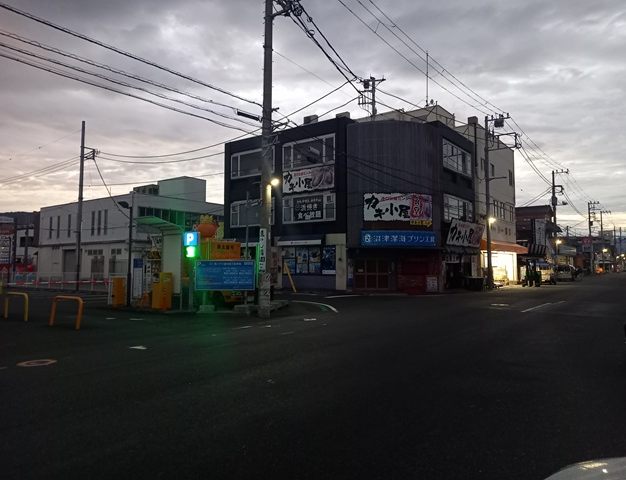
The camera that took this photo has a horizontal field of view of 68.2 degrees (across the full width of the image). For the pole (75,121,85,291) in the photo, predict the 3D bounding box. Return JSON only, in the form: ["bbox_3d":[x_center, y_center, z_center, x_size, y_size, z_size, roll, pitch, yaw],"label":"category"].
[{"bbox_3d":[-14.055,-2.099,27.977,0.280,10.300,0.280,-2,-4,38],"label":"pole"}]

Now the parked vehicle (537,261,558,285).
[{"bbox_3d":[18.900,2.675,37.462,1.620,1.780,3.800,-2,-4,37],"label":"parked vehicle"}]

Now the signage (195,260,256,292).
[{"bbox_3d":[-2.982,1.219,15.786,2.000,1.000,0.080,0,-3,0],"label":"signage"}]

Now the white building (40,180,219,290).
[{"bbox_3d":[-17.954,-0.418,49.560,17.800,9.300,13.500,-2,-4,38],"label":"white building"}]

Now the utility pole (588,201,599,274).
[{"bbox_3d":[44.125,-0.364,72.333,1.450,11.460,0.500,-2,-4,37],"label":"utility pole"}]

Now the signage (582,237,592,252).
[{"bbox_3d":[41.497,0.727,70.000,1.300,2.250,0.250,-2,-4,38],"label":"signage"}]

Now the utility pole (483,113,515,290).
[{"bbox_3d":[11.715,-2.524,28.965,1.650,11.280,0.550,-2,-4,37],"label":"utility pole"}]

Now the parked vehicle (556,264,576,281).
[{"bbox_3d":[30.131,3.926,54.575,1.650,1.900,4.100,-2,-4,38],"label":"parked vehicle"}]

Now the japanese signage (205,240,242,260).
[{"bbox_3d":[-3.509,0.435,18.600,0.100,0.850,1.500,-2,-4,42],"label":"japanese signage"}]

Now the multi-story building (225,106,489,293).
[{"bbox_3d":[2.133,-2.014,32.199,15.600,10.600,7.500,-2,-4,37],"label":"multi-story building"}]

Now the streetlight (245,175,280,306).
[{"bbox_3d":[-1.523,0.203,14.559,0.800,4.200,0.500,-2,-4,38],"label":"streetlight"}]

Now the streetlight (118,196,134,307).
[{"bbox_3d":[-7.243,0.523,17.794,0.600,4.040,0.280,0,-3,-8],"label":"streetlight"}]

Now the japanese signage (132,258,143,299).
[{"bbox_3d":[-6.518,1.462,17.283,0.420,1.550,0.080,0,-3,-2],"label":"japanese signage"}]

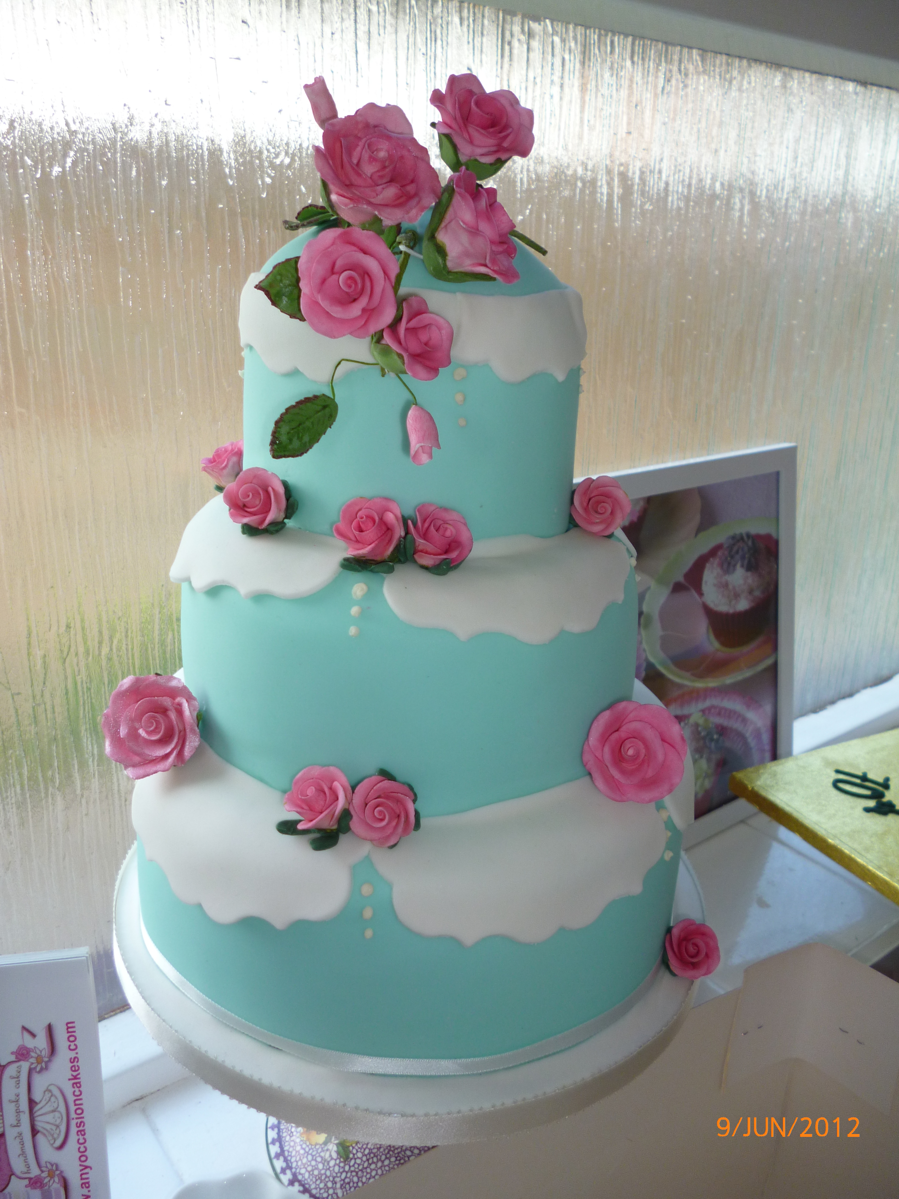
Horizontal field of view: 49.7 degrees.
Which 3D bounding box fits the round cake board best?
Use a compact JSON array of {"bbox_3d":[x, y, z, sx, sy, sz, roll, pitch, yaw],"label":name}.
[{"bbox_3d":[-0.019,0.153,0.524,0.306,0.018,0.306,3,21,0],"label":"round cake board"}]

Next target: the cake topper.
[{"bbox_3d":[-0.022,-0.142,0.418,0.121,0.160,0.110,3,22,0],"label":"cake topper"}]

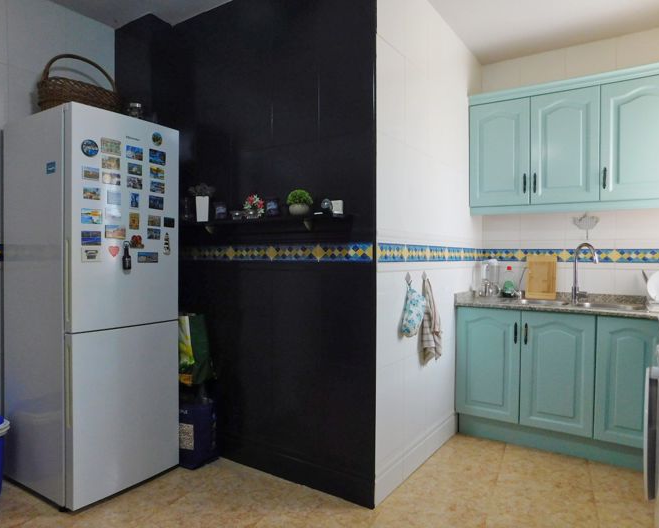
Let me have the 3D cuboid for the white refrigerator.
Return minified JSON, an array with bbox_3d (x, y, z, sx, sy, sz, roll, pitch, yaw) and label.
[{"bbox_3d":[-1.264,0.205,2.511,0.675,1.850,0.587,0,1,33],"label":"white refrigerator"}]

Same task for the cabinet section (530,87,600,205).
[{"bbox_3d":[1.591,-0.750,3.131,0.402,0.714,0.322,1,1,34],"label":"cabinet section"}]

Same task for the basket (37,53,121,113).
[{"bbox_3d":[-1.316,-0.900,2.506,0.280,0.360,0.410,0,1,34],"label":"basket"}]

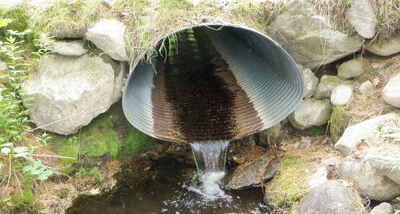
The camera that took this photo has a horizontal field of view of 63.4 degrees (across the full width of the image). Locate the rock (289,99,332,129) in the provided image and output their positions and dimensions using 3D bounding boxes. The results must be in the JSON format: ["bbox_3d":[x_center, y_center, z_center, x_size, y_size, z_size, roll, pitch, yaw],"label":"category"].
[{"bbox_3d":[1.099,0.079,3.280,0.416,0.268,0.330,0,27,0],"label":"rock"}]

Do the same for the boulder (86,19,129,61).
[{"bbox_3d":[-0.772,-0.563,2.736,0.326,0.330,0.330,0,27,0],"label":"boulder"}]

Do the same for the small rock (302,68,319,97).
[{"bbox_3d":[1.045,-0.237,3.150,0.182,0.292,0.180,-3,26,-7],"label":"small rock"}]

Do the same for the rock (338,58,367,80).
[{"bbox_3d":[1.525,-0.384,3.220,0.251,0.200,0.230,-3,26,-7],"label":"rock"}]

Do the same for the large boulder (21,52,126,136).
[{"bbox_3d":[-1.137,-0.113,2.980,0.851,0.734,0.550,-3,26,-7],"label":"large boulder"}]

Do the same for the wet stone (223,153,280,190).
[{"bbox_3d":[0.480,0.588,2.980,0.500,0.232,0.370,-3,26,-7],"label":"wet stone"}]

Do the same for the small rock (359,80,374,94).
[{"bbox_3d":[1.584,-0.195,3.080,0.116,0.123,0.130,-3,26,-7],"label":"small rock"}]

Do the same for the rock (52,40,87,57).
[{"bbox_3d":[-1.113,-0.498,2.746,0.269,0.124,0.240,0,27,0],"label":"rock"}]

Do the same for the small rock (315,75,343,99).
[{"bbox_3d":[1.339,-0.202,3.341,0.277,0.222,0.250,0,27,0],"label":"small rock"}]

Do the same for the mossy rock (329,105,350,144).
[{"bbox_3d":[1.430,0.183,3.276,0.190,0.360,0.250,0,27,0],"label":"mossy rock"}]

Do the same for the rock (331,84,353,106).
[{"bbox_3d":[1.428,-0.119,3.271,0.183,0.205,0.180,0,27,0],"label":"rock"}]

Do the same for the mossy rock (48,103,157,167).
[{"bbox_3d":[-0.891,0.259,3.030,0.957,0.532,0.550,-3,26,-7],"label":"mossy rock"}]

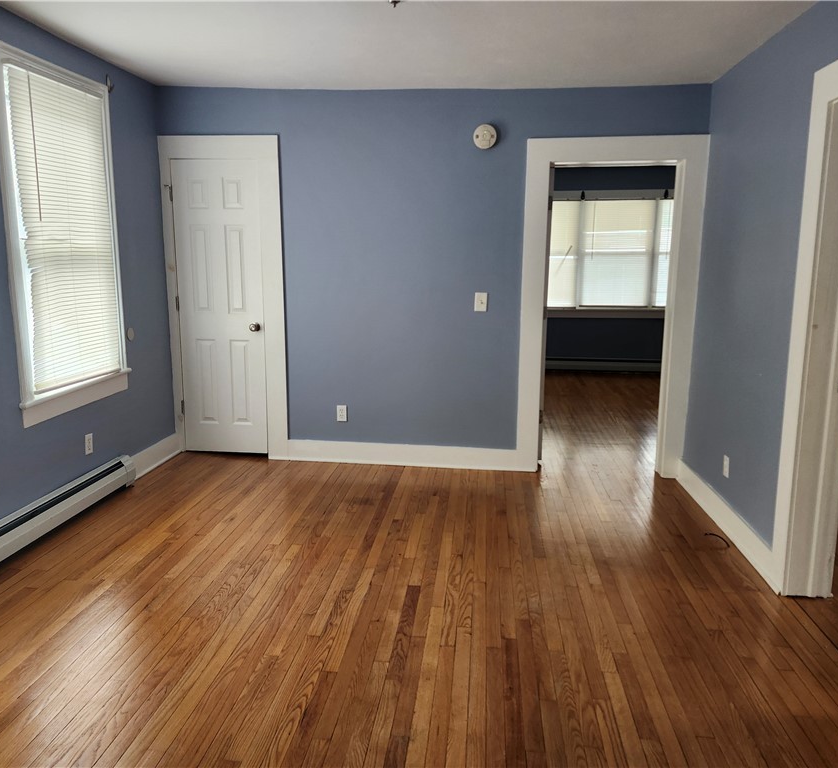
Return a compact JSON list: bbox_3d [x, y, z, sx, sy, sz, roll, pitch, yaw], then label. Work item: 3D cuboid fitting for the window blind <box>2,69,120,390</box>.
[{"bbox_3d":[-1.873,-0.786,3.674,0.045,1.550,0.800,2,11,5],"label":"window blind"}]

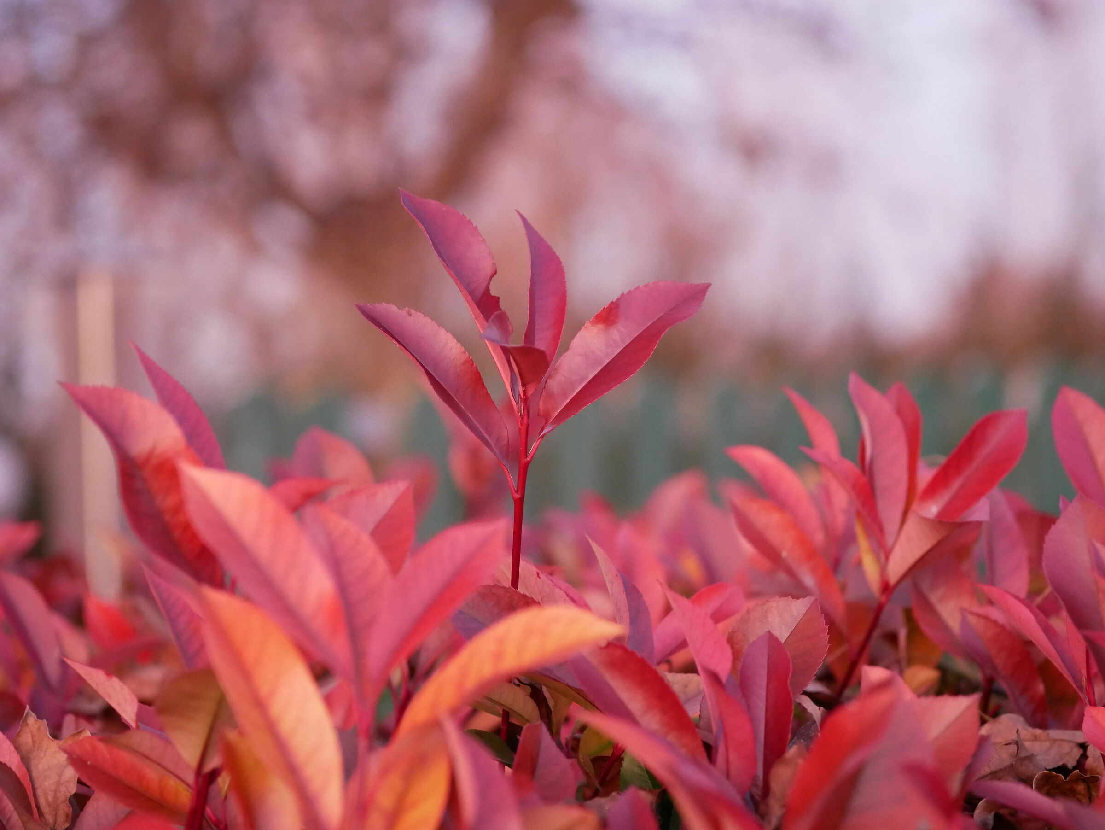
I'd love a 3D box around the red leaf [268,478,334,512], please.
[{"bbox_3d":[-0.077,0.027,1.163,0.028,0.011,0.016,-35,47,-10],"label":"red leaf"}]

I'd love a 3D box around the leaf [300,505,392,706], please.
[{"bbox_3d":[-0.060,0.056,1.110,0.025,0.064,0.014,-14,-20,-11],"label":"leaf"}]

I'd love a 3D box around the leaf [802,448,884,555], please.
[{"bbox_3d":[0.106,0.031,1.400,0.014,0.052,0.016,-21,22,52],"label":"leaf"}]

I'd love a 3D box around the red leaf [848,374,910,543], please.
[{"bbox_3d":[0.109,0.015,1.308,0.017,0.059,0.011,-9,-5,-19],"label":"red leaf"}]

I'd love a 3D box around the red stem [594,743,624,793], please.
[{"bbox_3d":[0.019,0.116,1.260,0.004,0.018,0.004,25,0,0],"label":"red stem"}]

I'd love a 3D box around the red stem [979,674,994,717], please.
[{"bbox_3d":[0.145,0.094,1.282,0.004,0.015,0.004,14,-19,0],"label":"red stem"}]

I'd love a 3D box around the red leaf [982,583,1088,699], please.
[{"bbox_3d":[0.153,0.072,1.218,0.014,0.012,0.052,-9,49,-44],"label":"red leaf"}]

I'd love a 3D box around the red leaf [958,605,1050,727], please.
[{"bbox_3d":[0.164,0.092,1.390,0.020,0.053,0.015,-37,6,-25],"label":"red leaf"}]

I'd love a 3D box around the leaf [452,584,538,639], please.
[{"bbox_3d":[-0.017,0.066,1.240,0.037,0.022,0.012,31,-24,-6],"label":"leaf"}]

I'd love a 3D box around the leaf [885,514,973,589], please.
[{"bbox_3d":[0.130,0.048,1.320,0.040,0.019,0.016,-40,-19,17],"label":"leaf"}]

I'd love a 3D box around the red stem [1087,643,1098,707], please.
[{"bbox_3d":[0.189,0.091,1.340,0.004,0.023,0.004,-4,0,0],"label":"red stem"}]

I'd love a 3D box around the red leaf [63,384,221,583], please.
[{"bbox_3d":[-0.135,0.022,1.260,0.028,0.083,0.018,-42,8,-30],"label":"red leaf"}]

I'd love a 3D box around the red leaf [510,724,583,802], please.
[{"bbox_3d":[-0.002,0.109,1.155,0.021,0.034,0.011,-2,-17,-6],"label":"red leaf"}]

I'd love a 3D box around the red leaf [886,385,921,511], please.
[{"bbox_3d":[0.119,0.014,1.325,0.019,0.055,0.011,6,-21,-5],"label":"red leaf"}]

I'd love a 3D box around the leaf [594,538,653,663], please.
[{"bbox_3d":[0.024,0.066,1.310,0.015,0.052,0.014,-18,-12,-19],"label":"leaf"}]

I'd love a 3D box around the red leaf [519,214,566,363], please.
[{"bbox_3d":[-0.004,-0.039,1.300,0.017,0.062,0.016,-4,-14,-13],"label":"red leaf"}]

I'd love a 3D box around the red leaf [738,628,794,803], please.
[{"bbox_3d":[0.069,0.098,1.240,0.017,0.055,0.013,1,-7,-6],"label":"red leaf"}]

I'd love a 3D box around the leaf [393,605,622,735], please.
[{"bbox_3d":[-0.013,0.073,1.120,0.072,0.024,0.022,-27,-22,-6],"label":"leaf"}]

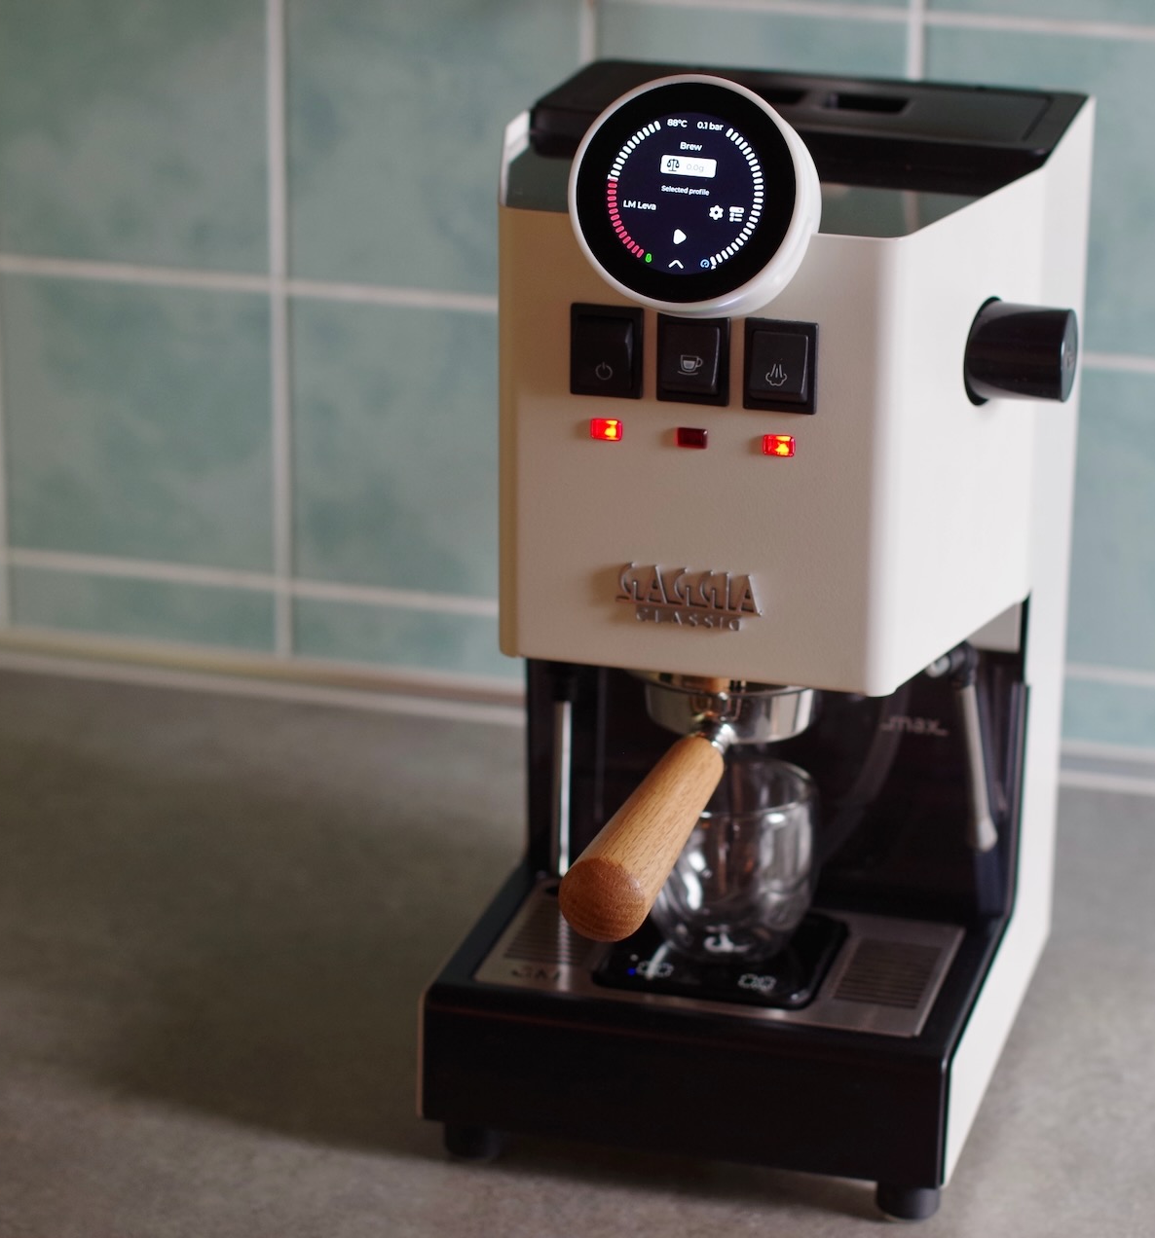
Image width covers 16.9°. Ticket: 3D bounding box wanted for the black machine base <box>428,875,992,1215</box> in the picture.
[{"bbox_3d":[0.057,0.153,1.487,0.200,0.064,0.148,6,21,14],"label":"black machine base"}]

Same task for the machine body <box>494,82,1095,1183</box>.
[{"bbox_3d":[0.070,-0.007,1.468,0.200,0.355,0.225,6,21,14],"label":"machine body"}]

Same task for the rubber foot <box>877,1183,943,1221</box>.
[{"bbox_3d":[0.124,0.209,1.445,0.024,0.020,0.024,6,21,14],"label":"rubber foot"}]

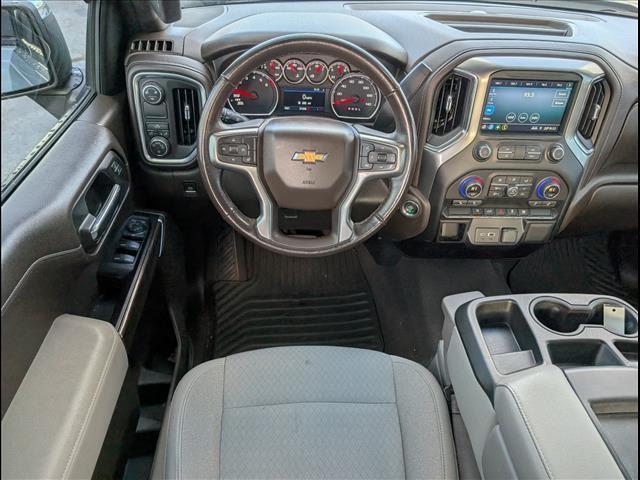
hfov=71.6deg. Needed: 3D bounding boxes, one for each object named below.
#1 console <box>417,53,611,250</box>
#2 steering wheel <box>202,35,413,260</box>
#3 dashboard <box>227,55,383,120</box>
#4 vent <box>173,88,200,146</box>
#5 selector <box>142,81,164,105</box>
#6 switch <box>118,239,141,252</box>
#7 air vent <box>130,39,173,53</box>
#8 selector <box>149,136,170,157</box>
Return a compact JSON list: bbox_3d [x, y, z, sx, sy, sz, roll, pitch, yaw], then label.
[{"bbox_3d":[0.433,-0.209,1.016,0.360,0.420,0.120,1,26,-2],"label":"console"},{"bbox_3d":[-0.021,-0.158,0.797,0.382,0.382,0.110,1,16,-3],"label":"steering wheel"},{"bbox_3d":[-0.037,-0.338,0.990,0.340,0.140,0.065,0,24,-3],"label":"dashboard"},{"bbox_3d":[-0.284,-0.264,0.949,0.057,0.118,0.033,-2,27,-6],"label":"vent"},{"bbox_3d":[-0.342,-0.298,0.905,0.043,0.043,0.026,-2,27,-6],"label":"selector"},{"bbox_3d":[-0.389,0.011,0.905,0.041,0.020,0.035,0,30,-3],"label":"switch"},{"bbox_3d":[-0.363,-0.418,0.955,0.090,0.034,0.022,0,3,-3],"label":"air vent"},{"bbox_3d":[-0.347,-0.199,0.955,0.043,0.043,0.026,-2,27,-6],"label":"selector"}]

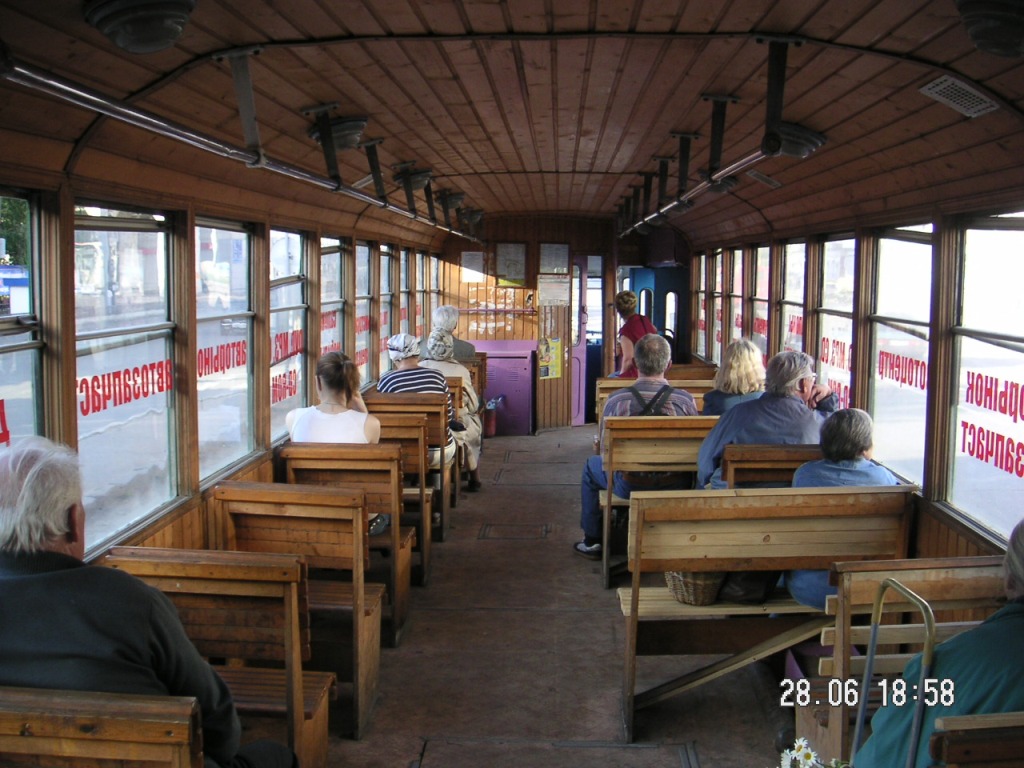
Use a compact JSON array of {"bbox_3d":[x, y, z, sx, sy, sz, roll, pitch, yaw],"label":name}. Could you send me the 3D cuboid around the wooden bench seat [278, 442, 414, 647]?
[{"bbox_3d":[-0.706,0.665,4.949,0.527,0.865,0.440,1,6,2],"label":"wooden bench seat"}]

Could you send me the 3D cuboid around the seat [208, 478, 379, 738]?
[{"bbox_3d":[-0.724,0.724,3.917,0.525,0.855,0.500,1,6,2],"label":"seat"}]

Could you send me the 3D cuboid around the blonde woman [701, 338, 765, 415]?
[{"bbox_3d":[1.180,0.378,5.994,0.440,1.250,0.680,1,6,2],"label":"blonde woman"}]

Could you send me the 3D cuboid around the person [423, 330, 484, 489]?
[{"bbox_3d":[-0.414,0.188,7.733,0.480,1.160,0.750,1,6,7],"label":"person"}]

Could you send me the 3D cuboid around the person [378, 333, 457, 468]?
[{"bbox_3d":[-0.580,0.287,6.947,0.470,1.215,0.680,1,6,2],"label":"person"}]

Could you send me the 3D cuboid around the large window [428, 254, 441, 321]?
[{"bbox_3d":[-0.737,-0.769,10.346,0.070,0.870,0.690,1,6,2],"label":"large window"}]

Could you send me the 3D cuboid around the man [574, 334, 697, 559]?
[{"bbox_3d":[0.655,0.364,5.998,0.610,1.270,0.690,1,6,2],"label":"man"}]

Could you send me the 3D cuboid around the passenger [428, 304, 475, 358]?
[{"bbox_3d":[-0.507,0.020,9.074,0.470,1.315,0.700,1,6,2],"label":"passenger"}]

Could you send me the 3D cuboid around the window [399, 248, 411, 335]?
[{"bbox_3d":[-0.818,-0.579,8.468,0.070,0.870,0.690,1,6,2],"label":"window"}]

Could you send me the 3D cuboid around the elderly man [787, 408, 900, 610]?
[{"bbox_3d":[1.148,0.609,4.056,0.460,1.090,0.720,1,6,7],"label":"elderly man"}]

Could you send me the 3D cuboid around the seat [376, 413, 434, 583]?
[{"bbox_3d":[-0.646,0.543,5.716,0.525,0.855,0.500,1,6,2],"label":"seat"}]

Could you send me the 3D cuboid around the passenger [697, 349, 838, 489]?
[{"bbox_3d":[1.111,0.467,5.085,0.570,1.255,0.700,1,6,8],"label":"passenger"}]

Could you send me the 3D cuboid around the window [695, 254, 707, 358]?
[{"bbox_3d":[1.578,-0.639,9.263,0.070,0.870,0.690,1,6,2],"label":"window"}]

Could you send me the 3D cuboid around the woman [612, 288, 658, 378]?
[{"bbox_3d":[0.885,0.029,8.214,0.450,1.400,0.480,-2,6,-22],"label":"woman"}]

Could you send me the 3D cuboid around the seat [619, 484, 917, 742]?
[{"bbox_3d":[0.860,0.773,3.986,0.948,0.865,0.440,1,6,2],"label":"seat"}]

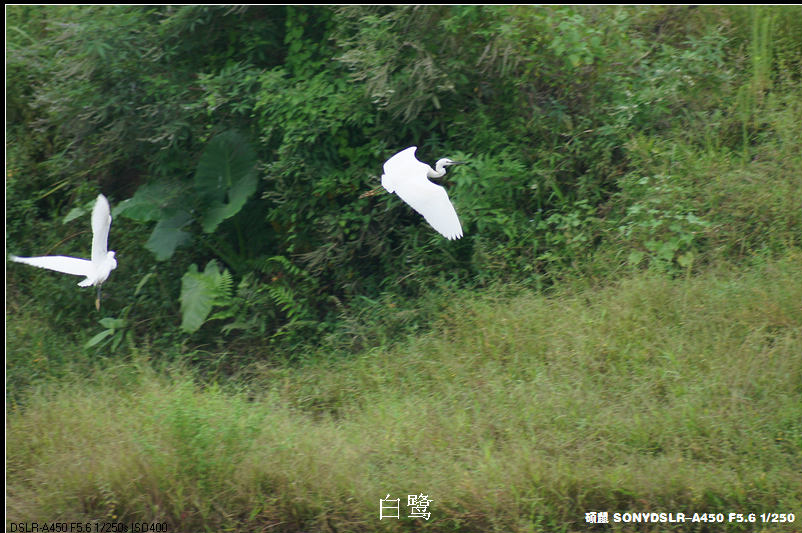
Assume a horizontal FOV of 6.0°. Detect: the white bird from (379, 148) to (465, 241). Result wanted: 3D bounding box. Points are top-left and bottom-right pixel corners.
[{"bbox_3d":[0.060,-0.467,42.539,0.580,0.300,0.820,-16,40,-6],"label":"white bird"}]

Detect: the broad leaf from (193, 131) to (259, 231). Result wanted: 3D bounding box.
[{"bbox_3d":[-1.054,-0.513,46.500,0.370,0.600,0.130,6,6,1],"label":"broad leaf"}]

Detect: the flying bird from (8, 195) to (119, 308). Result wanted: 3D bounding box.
[{"bbox_3d":[-1.655,-0.065,41.503,0.800,0.500,0.450,-33,-5,40],"label":"flying bird"}]

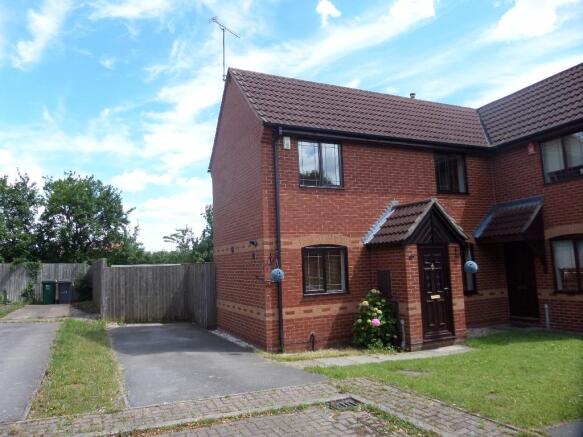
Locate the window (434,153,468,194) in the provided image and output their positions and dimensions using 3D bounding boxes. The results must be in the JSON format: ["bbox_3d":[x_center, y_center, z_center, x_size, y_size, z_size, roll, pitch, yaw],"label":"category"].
[{"bbox_3d":[4.359,-1.210,11.074,1.130,1.100,0.100,0,-6,-23],"label":"window"}]

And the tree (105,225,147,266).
[{"bbox_3d":[-9.865,2.511,24.287,2.600,4.320,2.500,0,-6,-23],"label":"tree"}]

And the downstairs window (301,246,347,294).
[{"bbox_3d":[0.772,1.156,9.282,1.160,1.130,0.100,0,-6,-23],"label":"downstairs window"}]

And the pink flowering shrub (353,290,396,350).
[{"bbox_3d":[1.753,2.225,8.966,0.920,1.200,0.820,0,-6,-23],"label":"pink flowering shrub"}]

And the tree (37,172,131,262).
[{"bbox_3d":[-12.474,0.965,24.127,5.700,7.550,5.300,0,-6,-23],"label":"tree"}]

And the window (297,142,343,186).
[{"bbox_3d":[0.693,-1.242,9.513,1.160,1.090,0.100,0,-6,-23],"label":"window"}]

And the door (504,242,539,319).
[{"bbox_3d":[6.171,1.686,10.826,0.080,2.020,0.860,0,-6,-23],"label":"door"}]

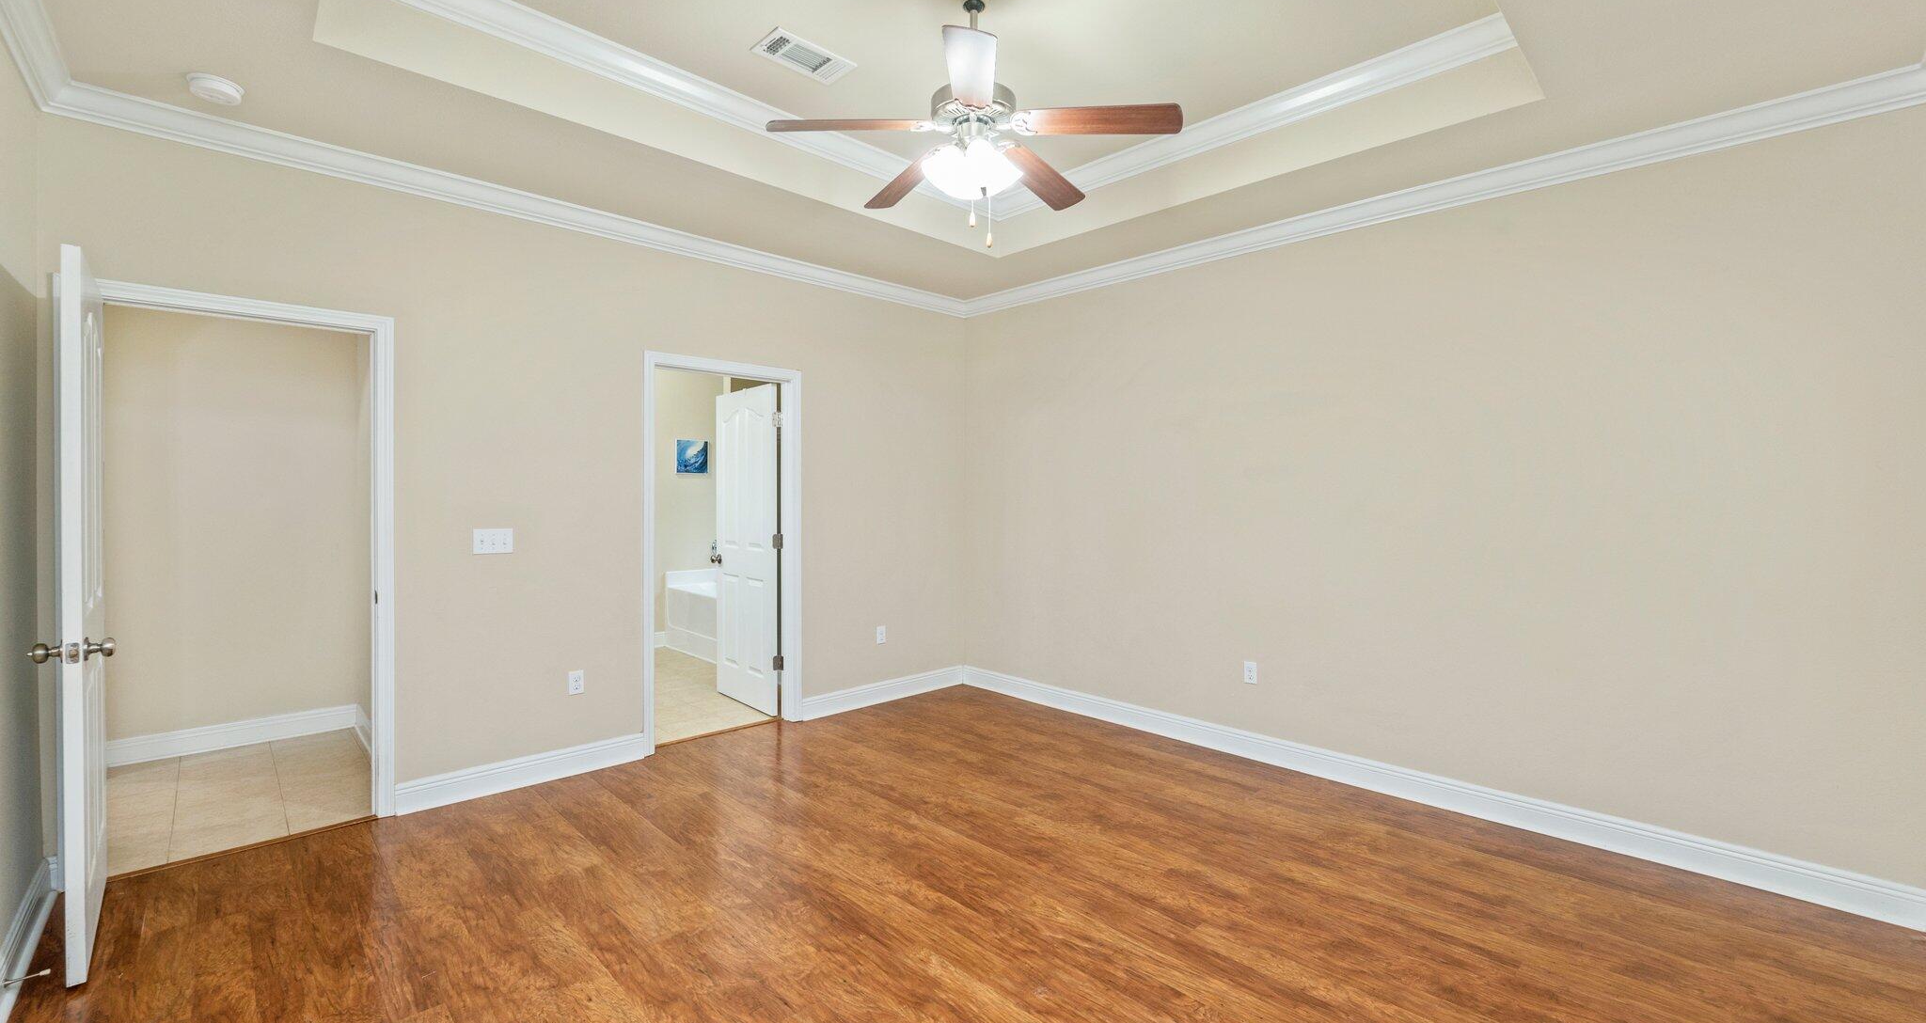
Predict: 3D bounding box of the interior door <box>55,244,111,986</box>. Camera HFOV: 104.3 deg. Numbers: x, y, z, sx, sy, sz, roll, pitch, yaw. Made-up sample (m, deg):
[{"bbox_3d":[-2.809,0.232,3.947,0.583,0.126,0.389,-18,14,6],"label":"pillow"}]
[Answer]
[{"bbox_3d":[-2.731,0.288,2.329,0.805,2.033,0.038,1,1,44],"label":"interior door"}]

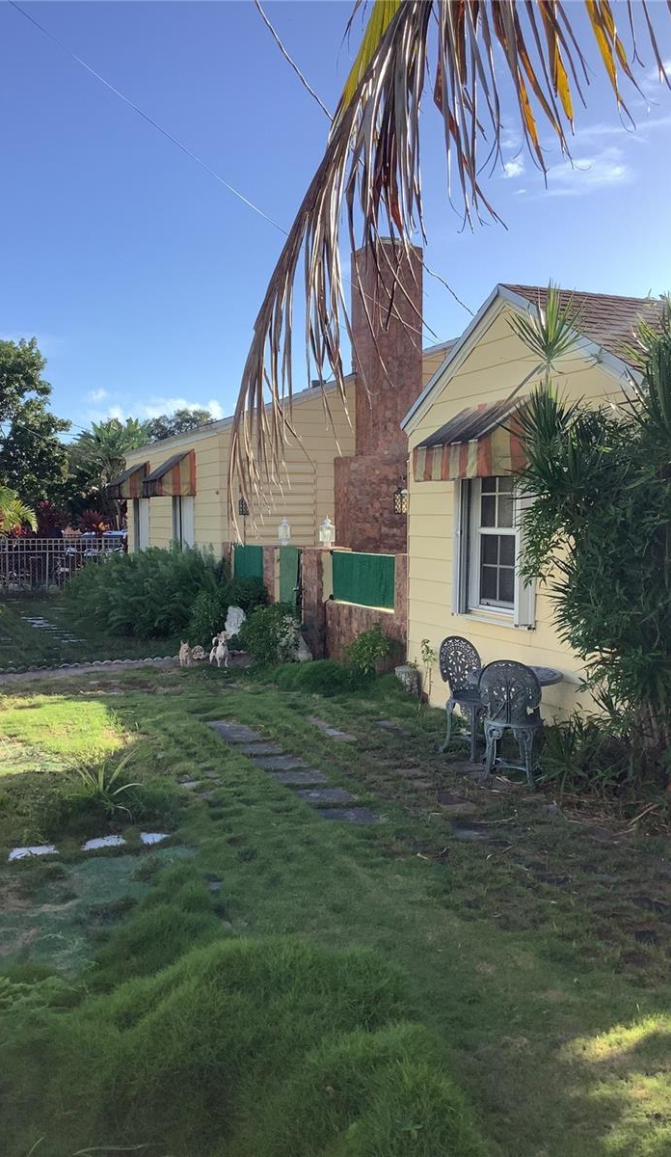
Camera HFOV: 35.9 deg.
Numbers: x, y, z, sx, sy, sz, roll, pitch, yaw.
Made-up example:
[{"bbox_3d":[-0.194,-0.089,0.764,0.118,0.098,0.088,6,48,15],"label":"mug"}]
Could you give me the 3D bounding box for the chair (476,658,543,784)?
[{"bbox_3d":[1.205,0.951,7.060,0.420,0.830,0.470,1,4,15],"label":"chair"}]

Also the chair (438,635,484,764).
[{"bbox_3d":[1.050,0.899,7.820,0.420,0.840,0.470,-2,4,-31],"label":"chair"}]

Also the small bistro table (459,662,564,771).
[{"bbox_3d":[1.275,1.019,7.340,0.680,0.660,0.680,-1,4,-21],"label":"small bistro table"}]

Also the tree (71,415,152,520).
[{"bbox_3d":[-6.900,-2.531,32.000,2.700,4.700,2.700,0,4,0],"label":"tree"}]

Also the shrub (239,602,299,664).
[{"bbox_3d":[-0.820,0.627,12.850,0.780,0.760,0.800,-1,4,-21],"label":"shrub"}]

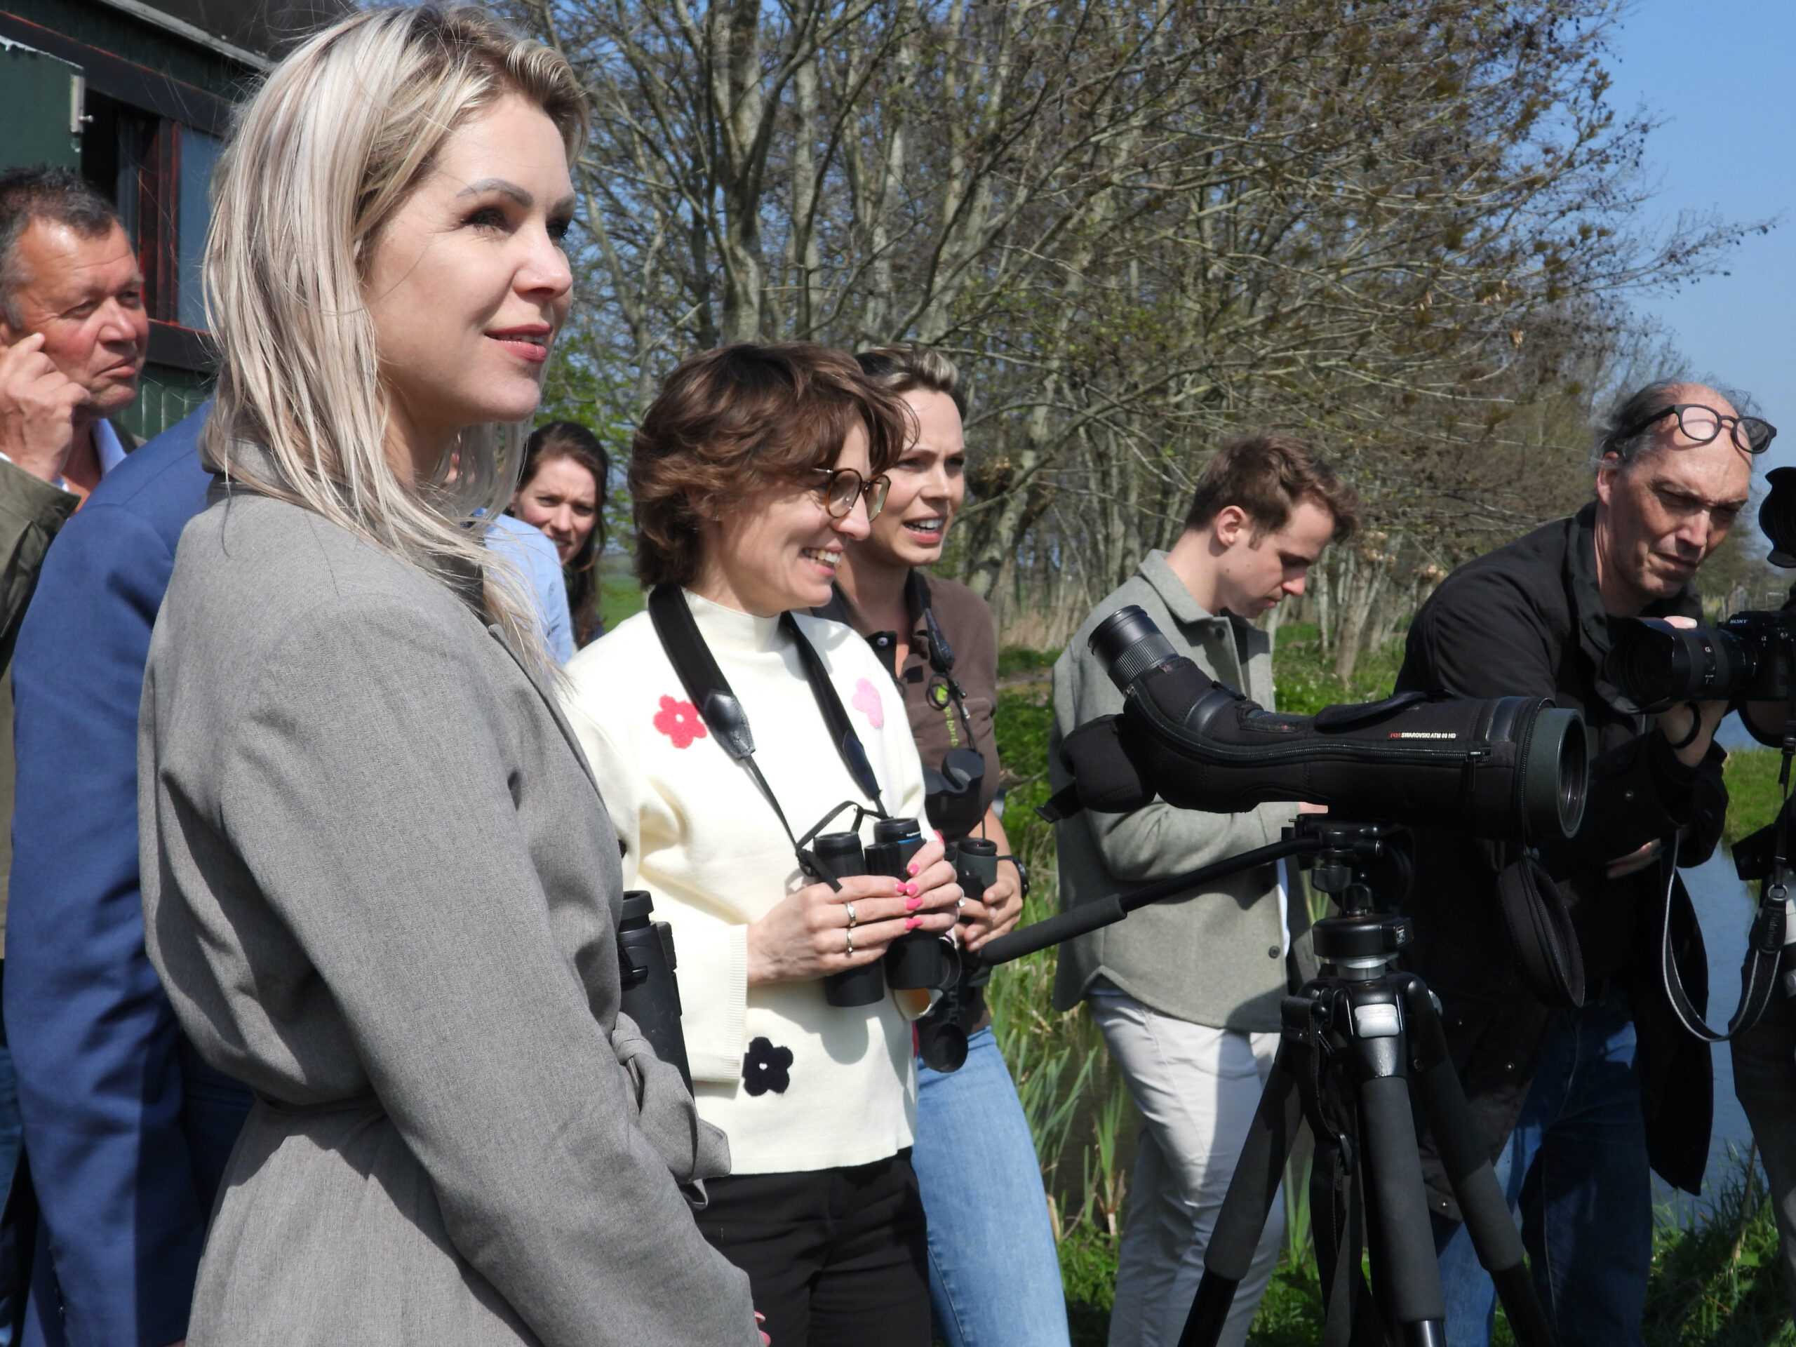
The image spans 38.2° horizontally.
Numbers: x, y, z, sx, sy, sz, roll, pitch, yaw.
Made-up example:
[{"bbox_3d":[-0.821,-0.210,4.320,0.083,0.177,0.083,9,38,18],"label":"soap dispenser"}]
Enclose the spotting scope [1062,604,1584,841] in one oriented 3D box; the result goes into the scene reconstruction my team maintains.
[{"bbox_3d":[0.325,0.037,2.084,0.435,0.179,0.112,1,-1,29],"label":"spotting scope"}]

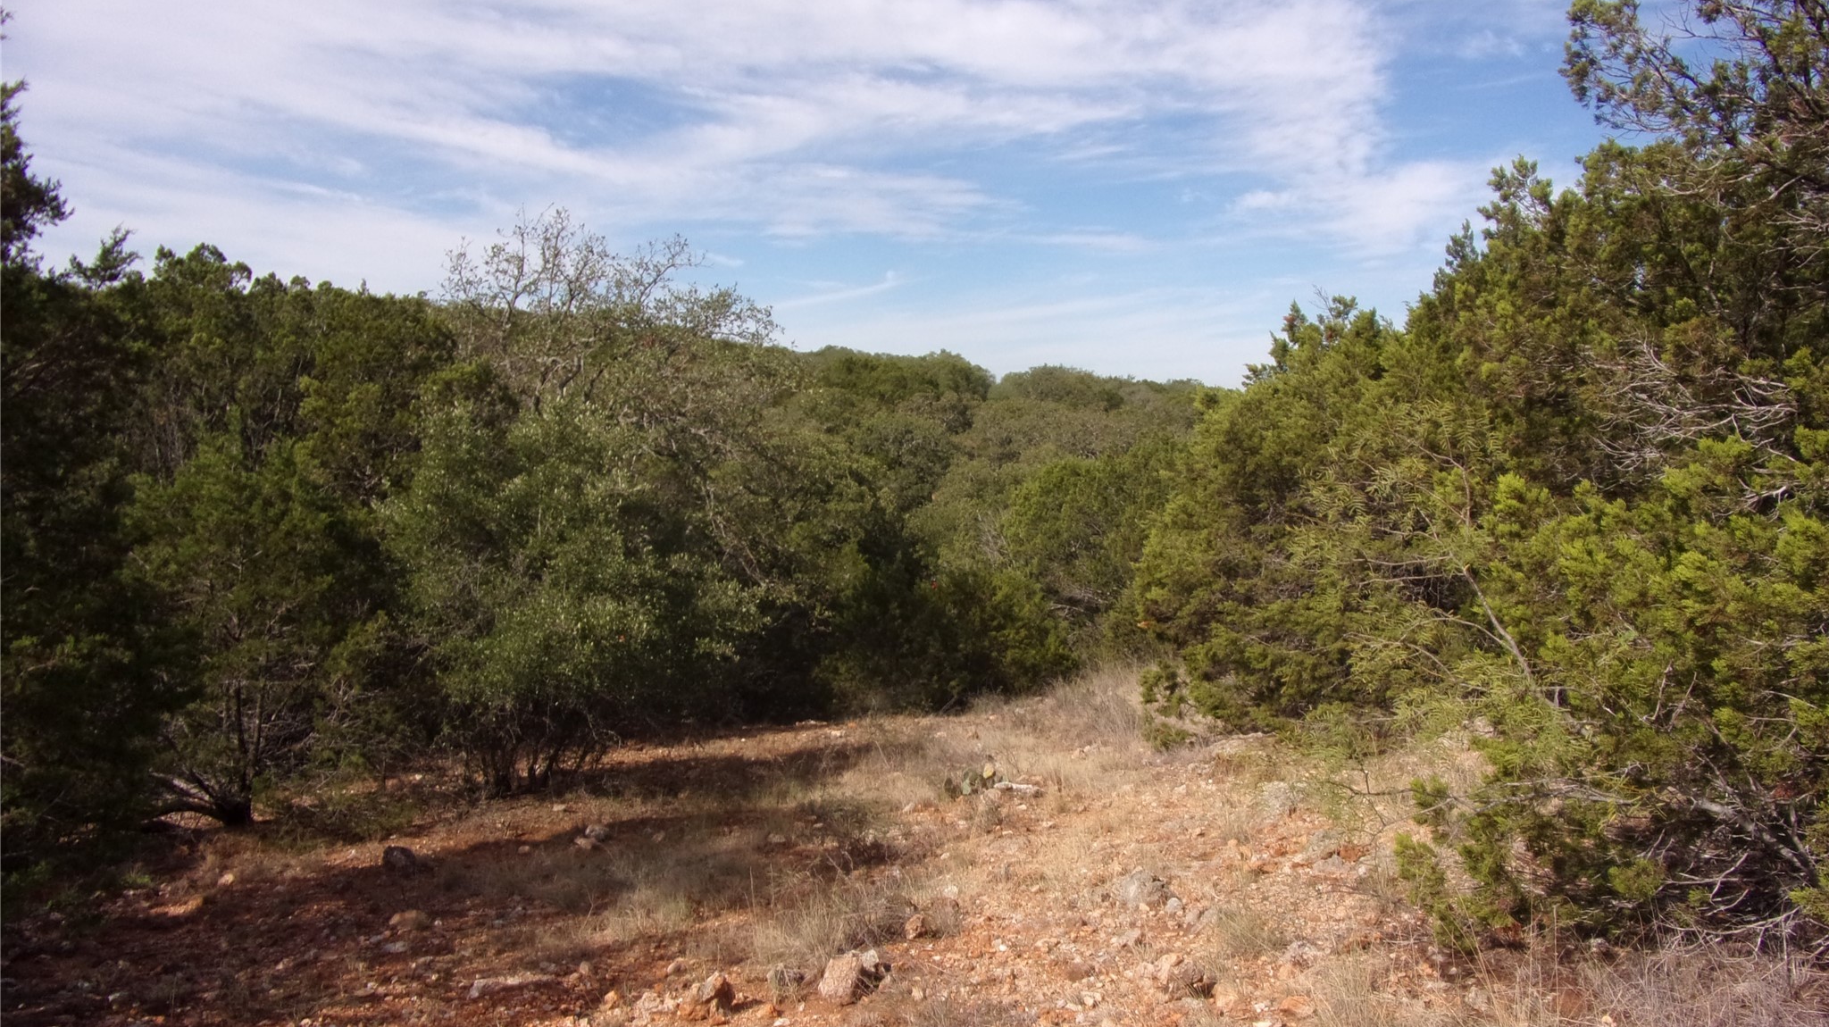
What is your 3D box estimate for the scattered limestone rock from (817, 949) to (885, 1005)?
[{"bbox_3d":[-0.231,1.679,4.600,0.235,0.170,0.190,0,2,-3],"label":"scattered limestone rock"}]

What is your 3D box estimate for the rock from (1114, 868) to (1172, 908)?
[{"bbox_3d":[1.048,1.727,5.850,0.250,0.145,0.200,0,2,10],"label":"rock"}]

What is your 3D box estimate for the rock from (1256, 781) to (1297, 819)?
[{"bbox_3d":[2.024,1.604,7.100,0.230,0.165,0.200,1,2,16],"label":"rock"}]

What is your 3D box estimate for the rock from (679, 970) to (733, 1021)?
[{"bbox_3d":[-0.730,1.695,4.450,0.200,0.145,0.165,0,2,-9],"label":"rock"}]

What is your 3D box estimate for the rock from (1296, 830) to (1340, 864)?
[{"bbox_3d":[2.034,1.680,6.400,0.220,0.130,0.180,1,2,18],"label":"rock"}]

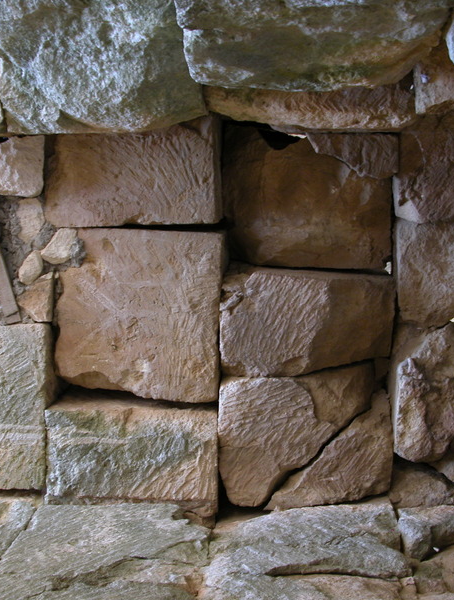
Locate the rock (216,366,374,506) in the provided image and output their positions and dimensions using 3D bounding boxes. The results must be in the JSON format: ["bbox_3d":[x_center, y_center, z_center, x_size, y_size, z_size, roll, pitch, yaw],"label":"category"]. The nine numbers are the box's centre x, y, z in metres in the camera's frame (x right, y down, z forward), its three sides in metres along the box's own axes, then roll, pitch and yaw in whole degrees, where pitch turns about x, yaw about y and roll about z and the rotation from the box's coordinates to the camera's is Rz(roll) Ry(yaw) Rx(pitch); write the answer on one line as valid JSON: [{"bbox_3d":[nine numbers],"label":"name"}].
[{"bbox_3d":[0.204,0.390,2.520,0.280,0.465,0.424,-90,0,-88],"label":"rock"}]

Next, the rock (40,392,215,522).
[{"bbox_3d":[-0.310,0.508,2.780,0.400,0.558,0.398,-90,0,-90],"label":"rock"}]

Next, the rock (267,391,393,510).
[{"bbox_3d":[0.305,0.438,2.505,0.250,0.371,0.353,-90,0,-88],"label":"rock"}]

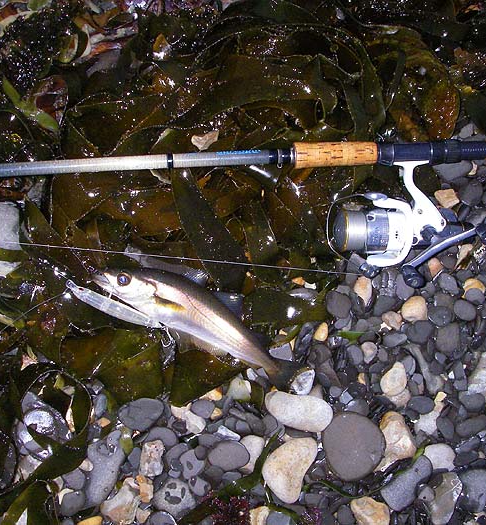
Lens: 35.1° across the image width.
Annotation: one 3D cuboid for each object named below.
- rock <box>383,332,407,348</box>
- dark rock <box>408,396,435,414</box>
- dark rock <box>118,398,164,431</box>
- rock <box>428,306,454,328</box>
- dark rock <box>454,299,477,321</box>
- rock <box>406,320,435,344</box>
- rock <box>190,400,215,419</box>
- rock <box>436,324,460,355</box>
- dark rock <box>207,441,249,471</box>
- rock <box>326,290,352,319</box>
[{"bbox_3d":[0.175,0.089,0.882,0.029,0.010,0.016,-19,74,-6],"label":"rock"},{"bbox_3d":[0.203,0.163,0.874,0.030,0.012,0.019,3,74,1],"label":"dark rock"},{"bbox_3d":[-0.114,0.170,0.857,0.051,0.020,0.033,-14,73,-4],"label":"dark rock"},{"bbox_3d":[0.229,0.064,0.890,0.028,0.014,0.025,20,74,6],"label":"rock"},{"bbox_3d":[0.262,0.055,0.905,0.027,0.013,0.024,31,76,8],"label":"dark rock"},{"bbox_3d":[0.204,0.081,0.885,0.033,0.015,0.026,-10,73,-3],"label":"rock"},{"bbox_3d":[-0.045,0.164,0.858,0.028,0.012,0.019,14,73,4],"label":"rock"},{"bbox_3d":[0.238,0.088,0.895,0.025,0.015,0.037,4,74,1],"label":"rock"},{"bbox_3d":[-0.016,0.216,0.859,0.045,0.018,0.029,7,74,2],"label":"dark rock"},{"bbox_3d":[0.113,0.050,0.906,0.028,0.015,0.032,-17,75,-5],"label":"rock"}]

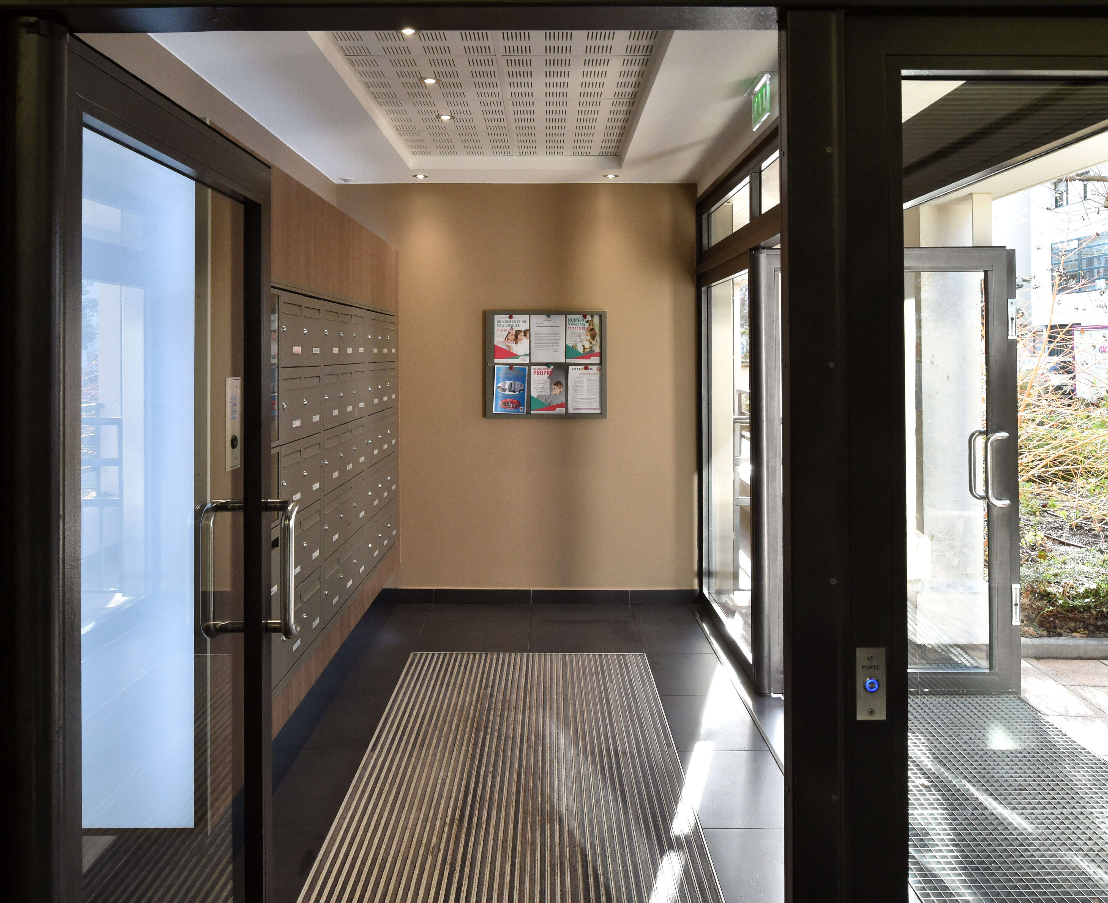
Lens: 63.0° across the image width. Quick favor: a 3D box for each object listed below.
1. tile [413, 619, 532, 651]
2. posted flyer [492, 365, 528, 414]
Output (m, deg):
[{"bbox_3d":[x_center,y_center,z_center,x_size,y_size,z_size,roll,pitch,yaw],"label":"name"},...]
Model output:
[{"bbox_3d":[-0.430,1.014,4.940,0.597,0.012,0.571,0,6,0],"label":"tile"},{"bbox_3d":[-0.266,-0.379,5.570,0.210,0.297,0.015,0,0,0],"label":"posted flyer"}]

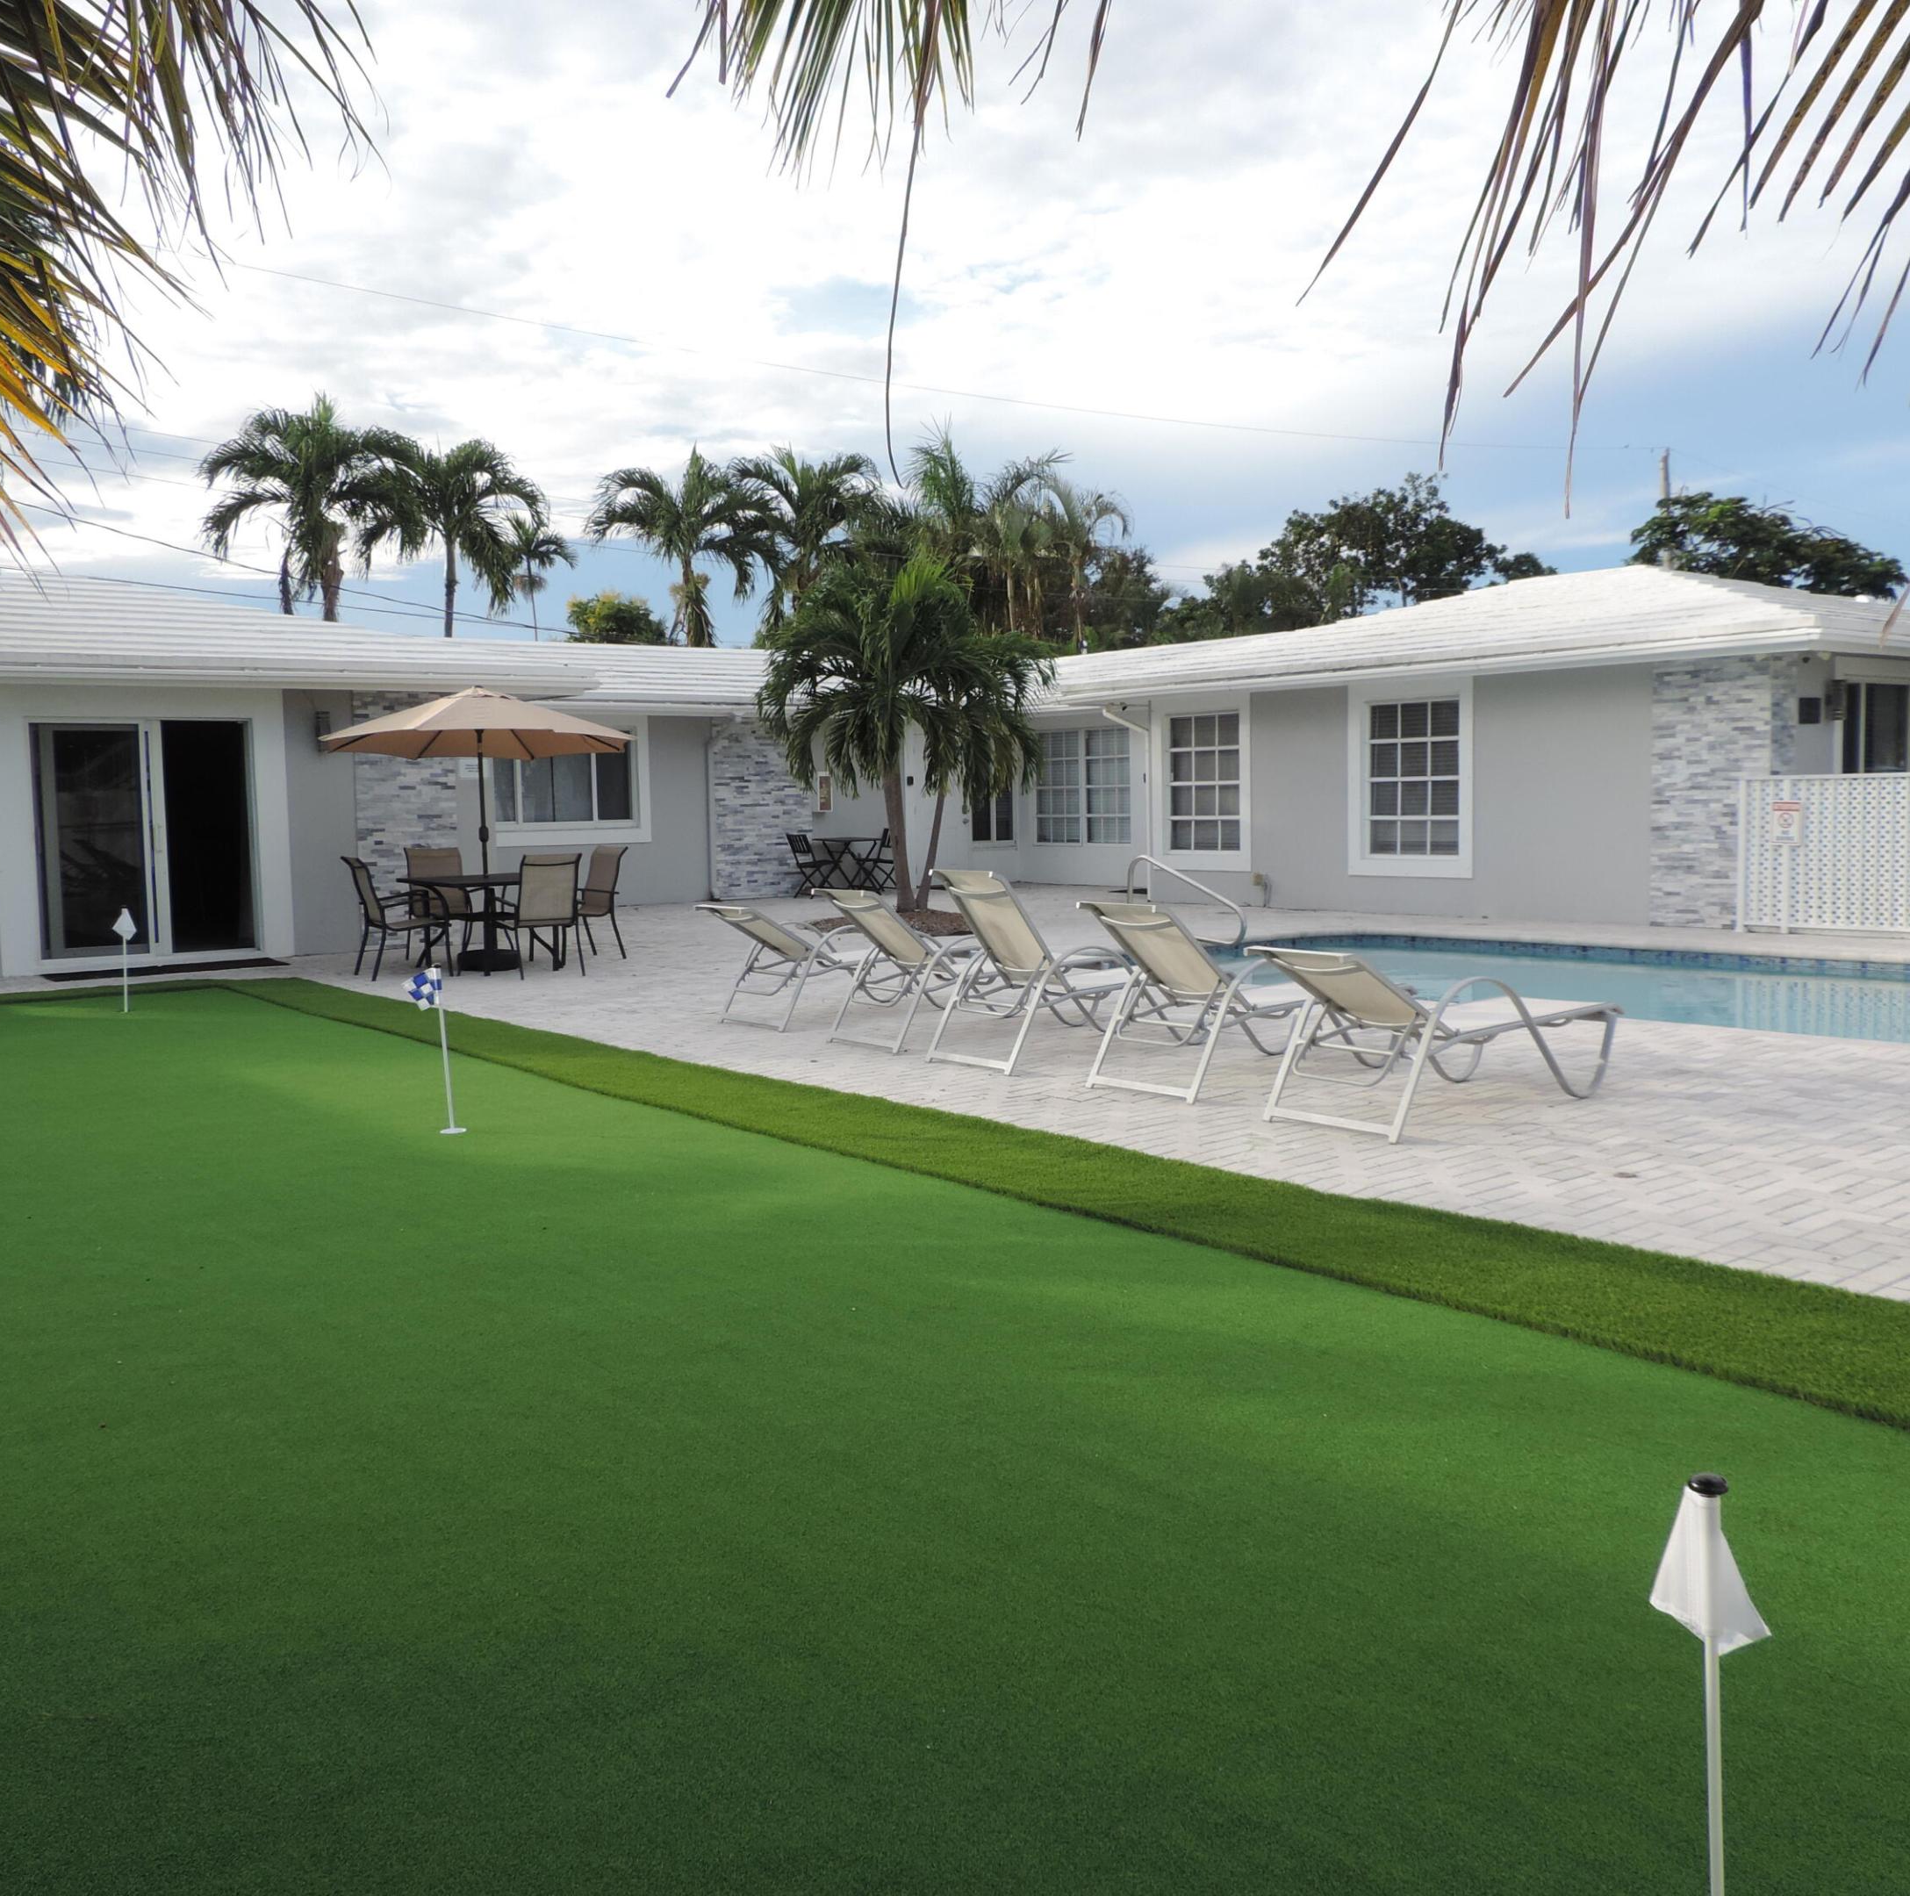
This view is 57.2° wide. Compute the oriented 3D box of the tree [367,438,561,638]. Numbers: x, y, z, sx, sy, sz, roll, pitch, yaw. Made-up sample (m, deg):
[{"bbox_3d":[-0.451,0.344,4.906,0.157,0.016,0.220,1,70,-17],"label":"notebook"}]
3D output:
[{"bbox_3d":[-7.835,-4.572,28.306,3.100,7.194,3.100,-1,5,0],"label":"tree"}]

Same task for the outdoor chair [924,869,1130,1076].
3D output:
[{"bbox_3d":[0.708,0.057,9.289,1.662,1.002,0.660,-5,6,-36],"label":"outdoor chair"}]

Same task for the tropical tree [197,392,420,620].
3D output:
[{"bbox_3d":[-10.290,-4.867,28.334,3.400,7.869,3.400,-1,5,0],"label":"tropical tree"}]

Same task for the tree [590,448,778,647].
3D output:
[{"bbox_3d":[-4.802,-5.045,31.319,3.300,7.509,3.300,-1,5,0],"label":"tree"}]

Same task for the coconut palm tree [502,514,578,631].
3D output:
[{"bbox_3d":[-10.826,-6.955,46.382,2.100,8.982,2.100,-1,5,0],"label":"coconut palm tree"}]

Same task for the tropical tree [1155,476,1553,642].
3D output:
[{"bbox_3d":[9.180,-6.534,40.363,8.787,8.552,7.030,0,5,13],"label":"tropical tree"}]

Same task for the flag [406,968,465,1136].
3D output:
[{"bbox_3d":[-2.181,0.432,7.330,0.200,0.697,0.100,-6,6,-16],"label":"flag"}]

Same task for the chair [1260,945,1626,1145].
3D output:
[{"bbox_3d":[2.085,0.316,7.452,1.803,0.751,0.660,-5,6,-36],"label":"chair"}]

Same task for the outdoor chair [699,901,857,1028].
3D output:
[{"bbox_3d":[-0.704,0.074,10.842,1.720,0.715,0.650,-5,6,-38],"label":"outdoor chair"}]

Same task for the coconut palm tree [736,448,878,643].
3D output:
[{"bbox_3d":[-2.496,-5.102,31.320,3.100,7.535,3.100,-1,5,0],"label":"coconut palm tree"}]

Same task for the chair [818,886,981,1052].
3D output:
[{"bbox_3d":[0.093,0.064,10.070,1.763,0.876,0.660,-5,6,-36],"label":"chair"}]

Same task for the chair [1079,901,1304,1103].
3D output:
[{"bbox_3d":[1.443,0.183,8.401,1.753,0.876,0.660,-5,6,-36],"label":"chair"}]

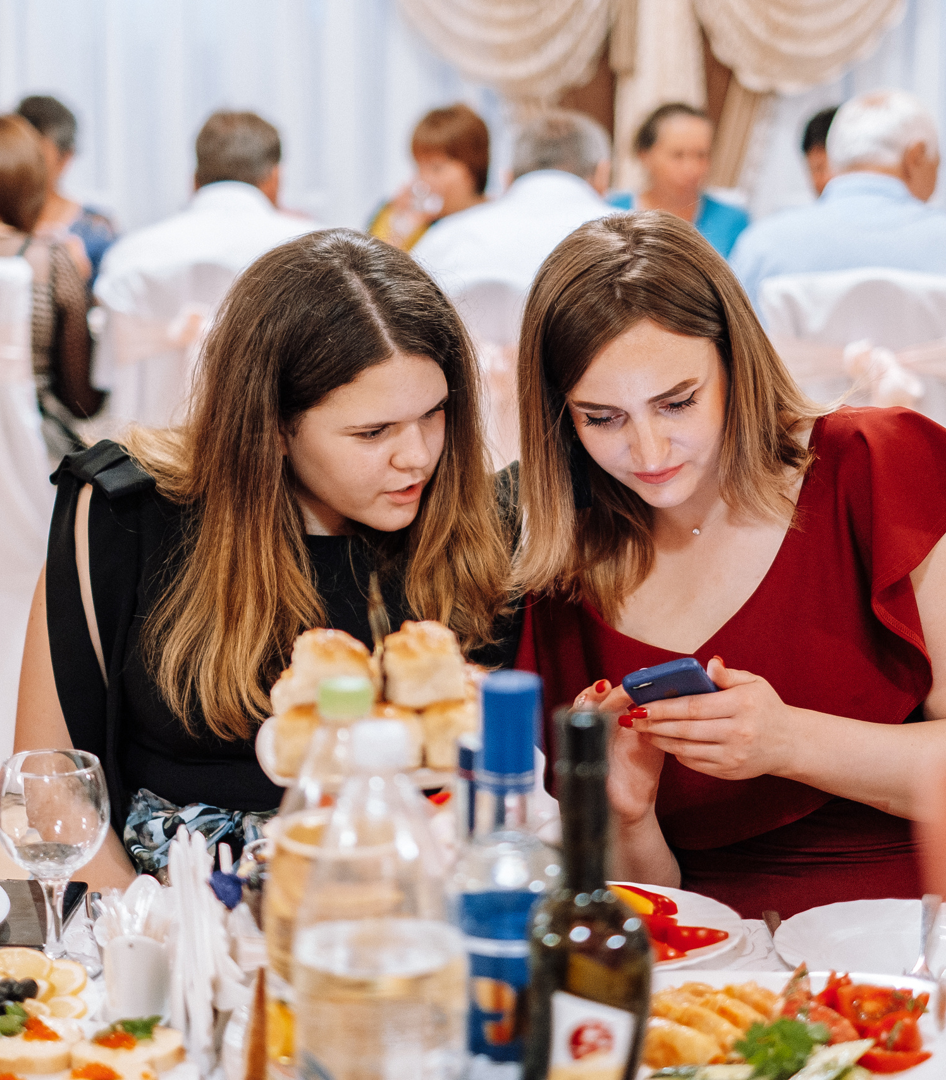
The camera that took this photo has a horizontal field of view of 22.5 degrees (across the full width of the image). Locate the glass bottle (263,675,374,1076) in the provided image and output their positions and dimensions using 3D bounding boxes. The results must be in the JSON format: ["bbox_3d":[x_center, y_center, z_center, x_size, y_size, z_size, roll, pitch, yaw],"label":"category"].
[{"bbox_3d":[-0.071,0.243,1.379,0.090,0.330,0.090,2,12,8],"label":"glass bottle"}]

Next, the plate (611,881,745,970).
[{"bbox_3d":[0.114,0.296,1.834,0.195,0.045,0.195,2,12,8],"label":"plate"}]

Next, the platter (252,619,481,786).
[{"bbox_3d":[-0.064,0.103,1.570,0.162,0.100,0.162,1,12,0],"label":"platter"}]

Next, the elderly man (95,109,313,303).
[{"bbox_3d":[-0.460,-0.166,4.583,0.520,1.310,0.750,2,12,8],"label":"elderly man"}]

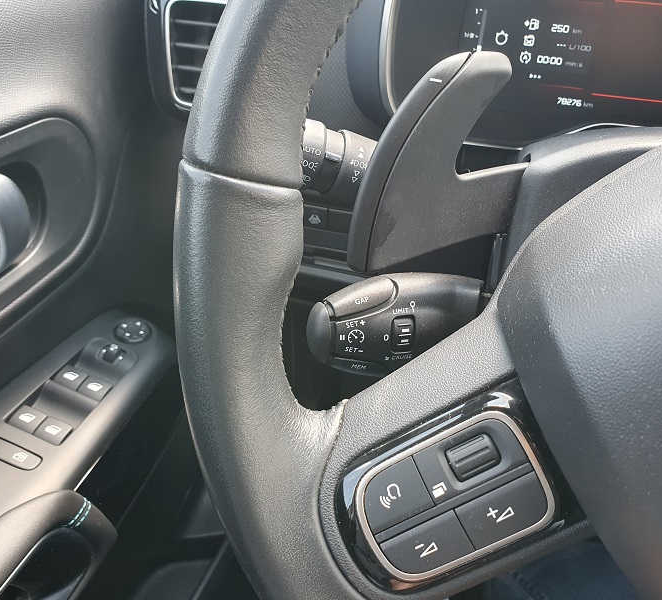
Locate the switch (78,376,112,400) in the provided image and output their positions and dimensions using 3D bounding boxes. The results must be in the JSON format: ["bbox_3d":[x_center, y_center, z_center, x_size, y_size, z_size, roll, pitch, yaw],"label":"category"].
[{"bbox_3d":[-0.156,0.060,0.397,0.018,0.006,0.017,23,39,7],"label":"switch"}]

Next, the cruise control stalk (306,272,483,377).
[{"bbox_3d":[0.028,0.011,0.262,0.077,0.041,0.031,-4,12,-11],"label":"cruise control stalk"}]

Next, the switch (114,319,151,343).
[{"bbox_3d":[-0.146,0.022,0.443,0.026,0.008,0.026,10,39,-8],"label":"switch"}]

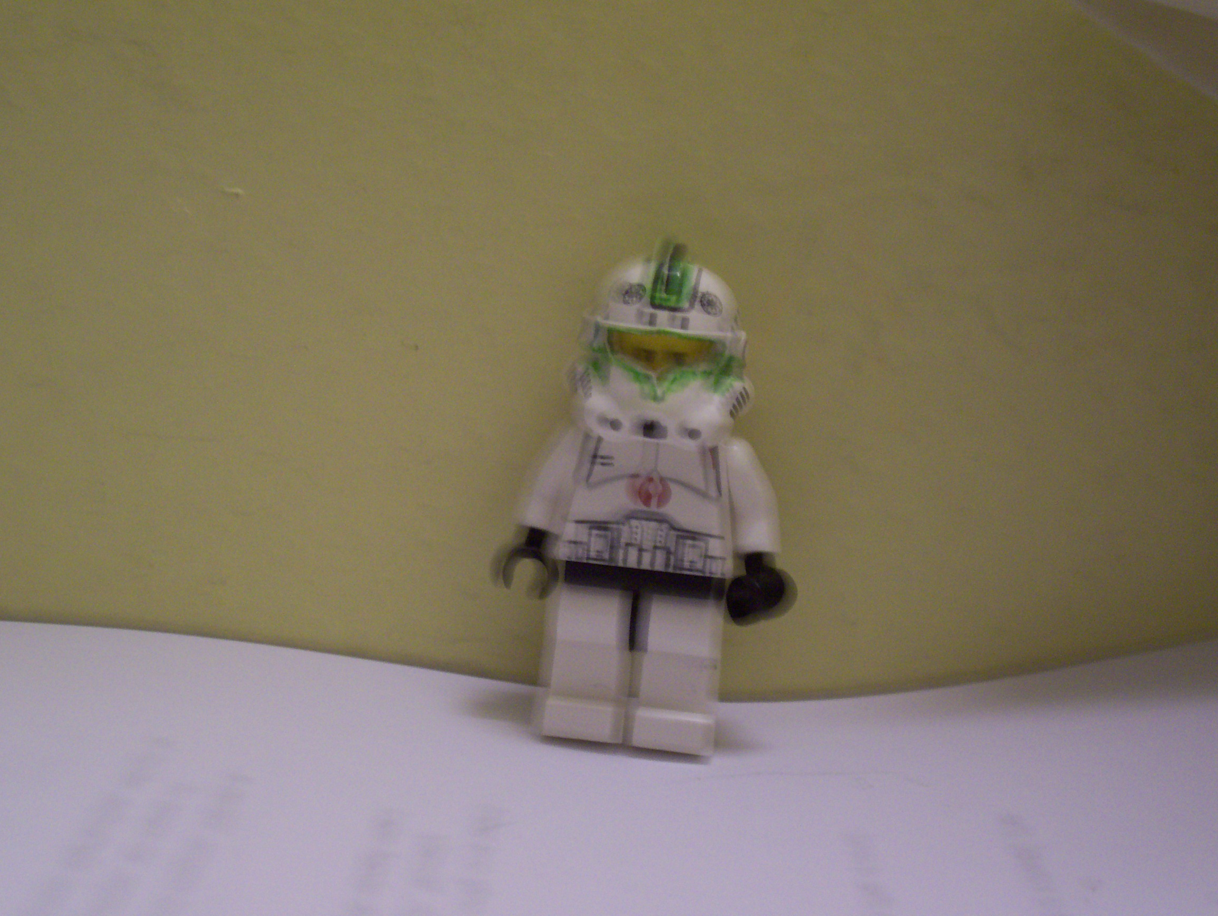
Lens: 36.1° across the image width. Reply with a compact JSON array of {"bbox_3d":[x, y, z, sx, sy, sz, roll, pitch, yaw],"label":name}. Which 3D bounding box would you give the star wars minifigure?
[{"bbox_3d":[0.004,0.003,0.172,0.027,0.045,0.015,6,8,0],"label":"star wars minifigure"}]

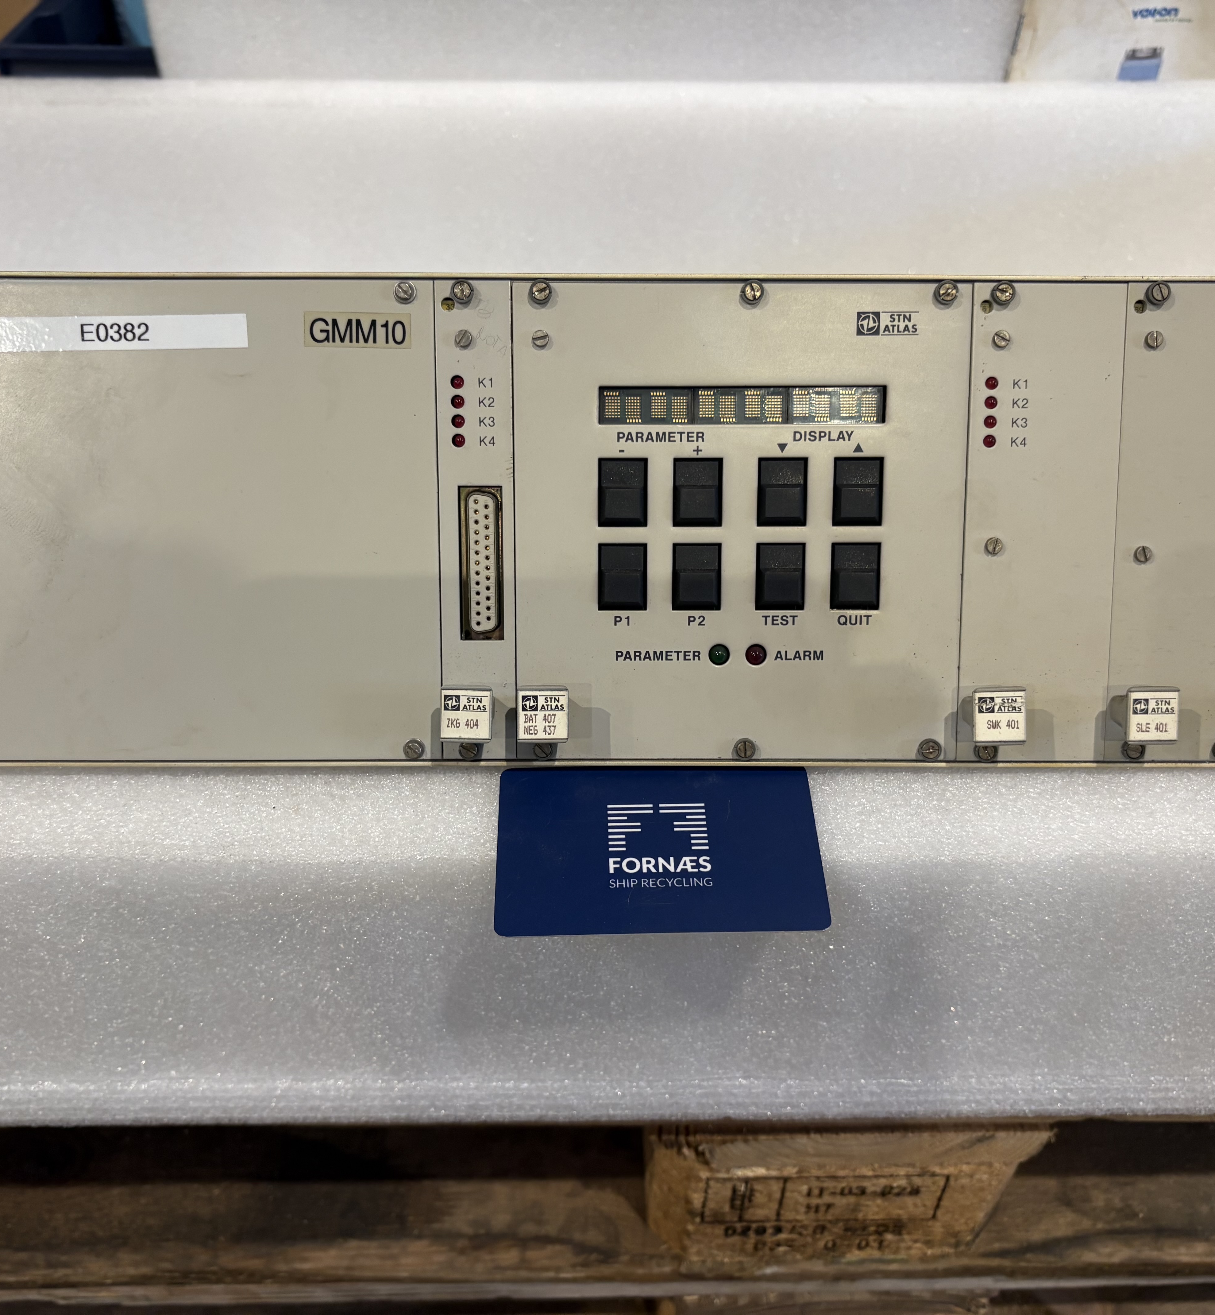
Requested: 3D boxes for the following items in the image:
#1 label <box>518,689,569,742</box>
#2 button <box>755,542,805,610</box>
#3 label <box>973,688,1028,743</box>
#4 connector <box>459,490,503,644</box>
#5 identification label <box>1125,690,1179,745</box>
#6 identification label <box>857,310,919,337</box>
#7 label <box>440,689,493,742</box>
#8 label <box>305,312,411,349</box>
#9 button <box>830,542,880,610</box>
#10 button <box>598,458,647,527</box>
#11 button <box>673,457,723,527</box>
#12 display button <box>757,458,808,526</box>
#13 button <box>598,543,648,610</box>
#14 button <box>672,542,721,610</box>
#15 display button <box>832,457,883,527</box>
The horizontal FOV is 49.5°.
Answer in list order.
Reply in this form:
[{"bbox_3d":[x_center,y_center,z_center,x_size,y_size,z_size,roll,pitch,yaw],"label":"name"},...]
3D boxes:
[{"bbox_3d":[-0.017,0.015,0.351,0.013,0.014,0.003,0,7,-1],"label":"label"},{"bbox_3d":[0.047,-0.022,0.357,0.013,0.018,0.005,0,7,-1],"label":"button"},{"bbox_3d":[0.105,0.015,0.352,0.013,0.014,0.003,0,7,-1],"label":"label"},{"bbox_3d":[-0.034,-0.026,0.359,0.012,0.044,0.009,0,7,-1],"label":"connector"},{"bbox_3d":[0.146,0.015,0.352,0.013,0.014,0.003,0,7,-1],"label":"identification label"},{"bbox_3d":[0.074,-0.088,0.349,0.017,0.007,0.001,0,7,-1],"label":"identification label"},{"bbox_3d":[-0.037,0.015,0.351,0.014,0.014,0.002,0,7,-1],"label":"label"},{"bbox_3d":[-0.066,-0.086,0.348,0.028,0.009,0.001,0,7,-1],"label":"label"},{"bbox_3d":[0.068,-0.022,0.357,0.013,0.018,0.005,0,7,-1],"label":"button"},{"bbox_3d":[0.004,-0.044,0.353,0.013,0.018,0.005,0,7,-1],"label":"button"},{"bbox_3d":[0.024,-0.044,0.354,0.013,0.018,0.005,0,7,-1],"label":"button"},{"bbox_3d":[0.047,-0.044,0.354,0.013,0.018,0.005,0,7,-1],"label":"display button"},{"bbox_3d":[0.004,-0.022,0.356,0.013,0.018,0.005,0,7,-1],"label":"button"},{"bbox_3d":[0.024,-0.022,0.356,0.014,0.018,0.005,0,7,-1],"label":"button"},{"bbox_3d":[0.068,-0.044,0.354,0.014,0.018,0.005,0,7,-1],"label":"display button"}]

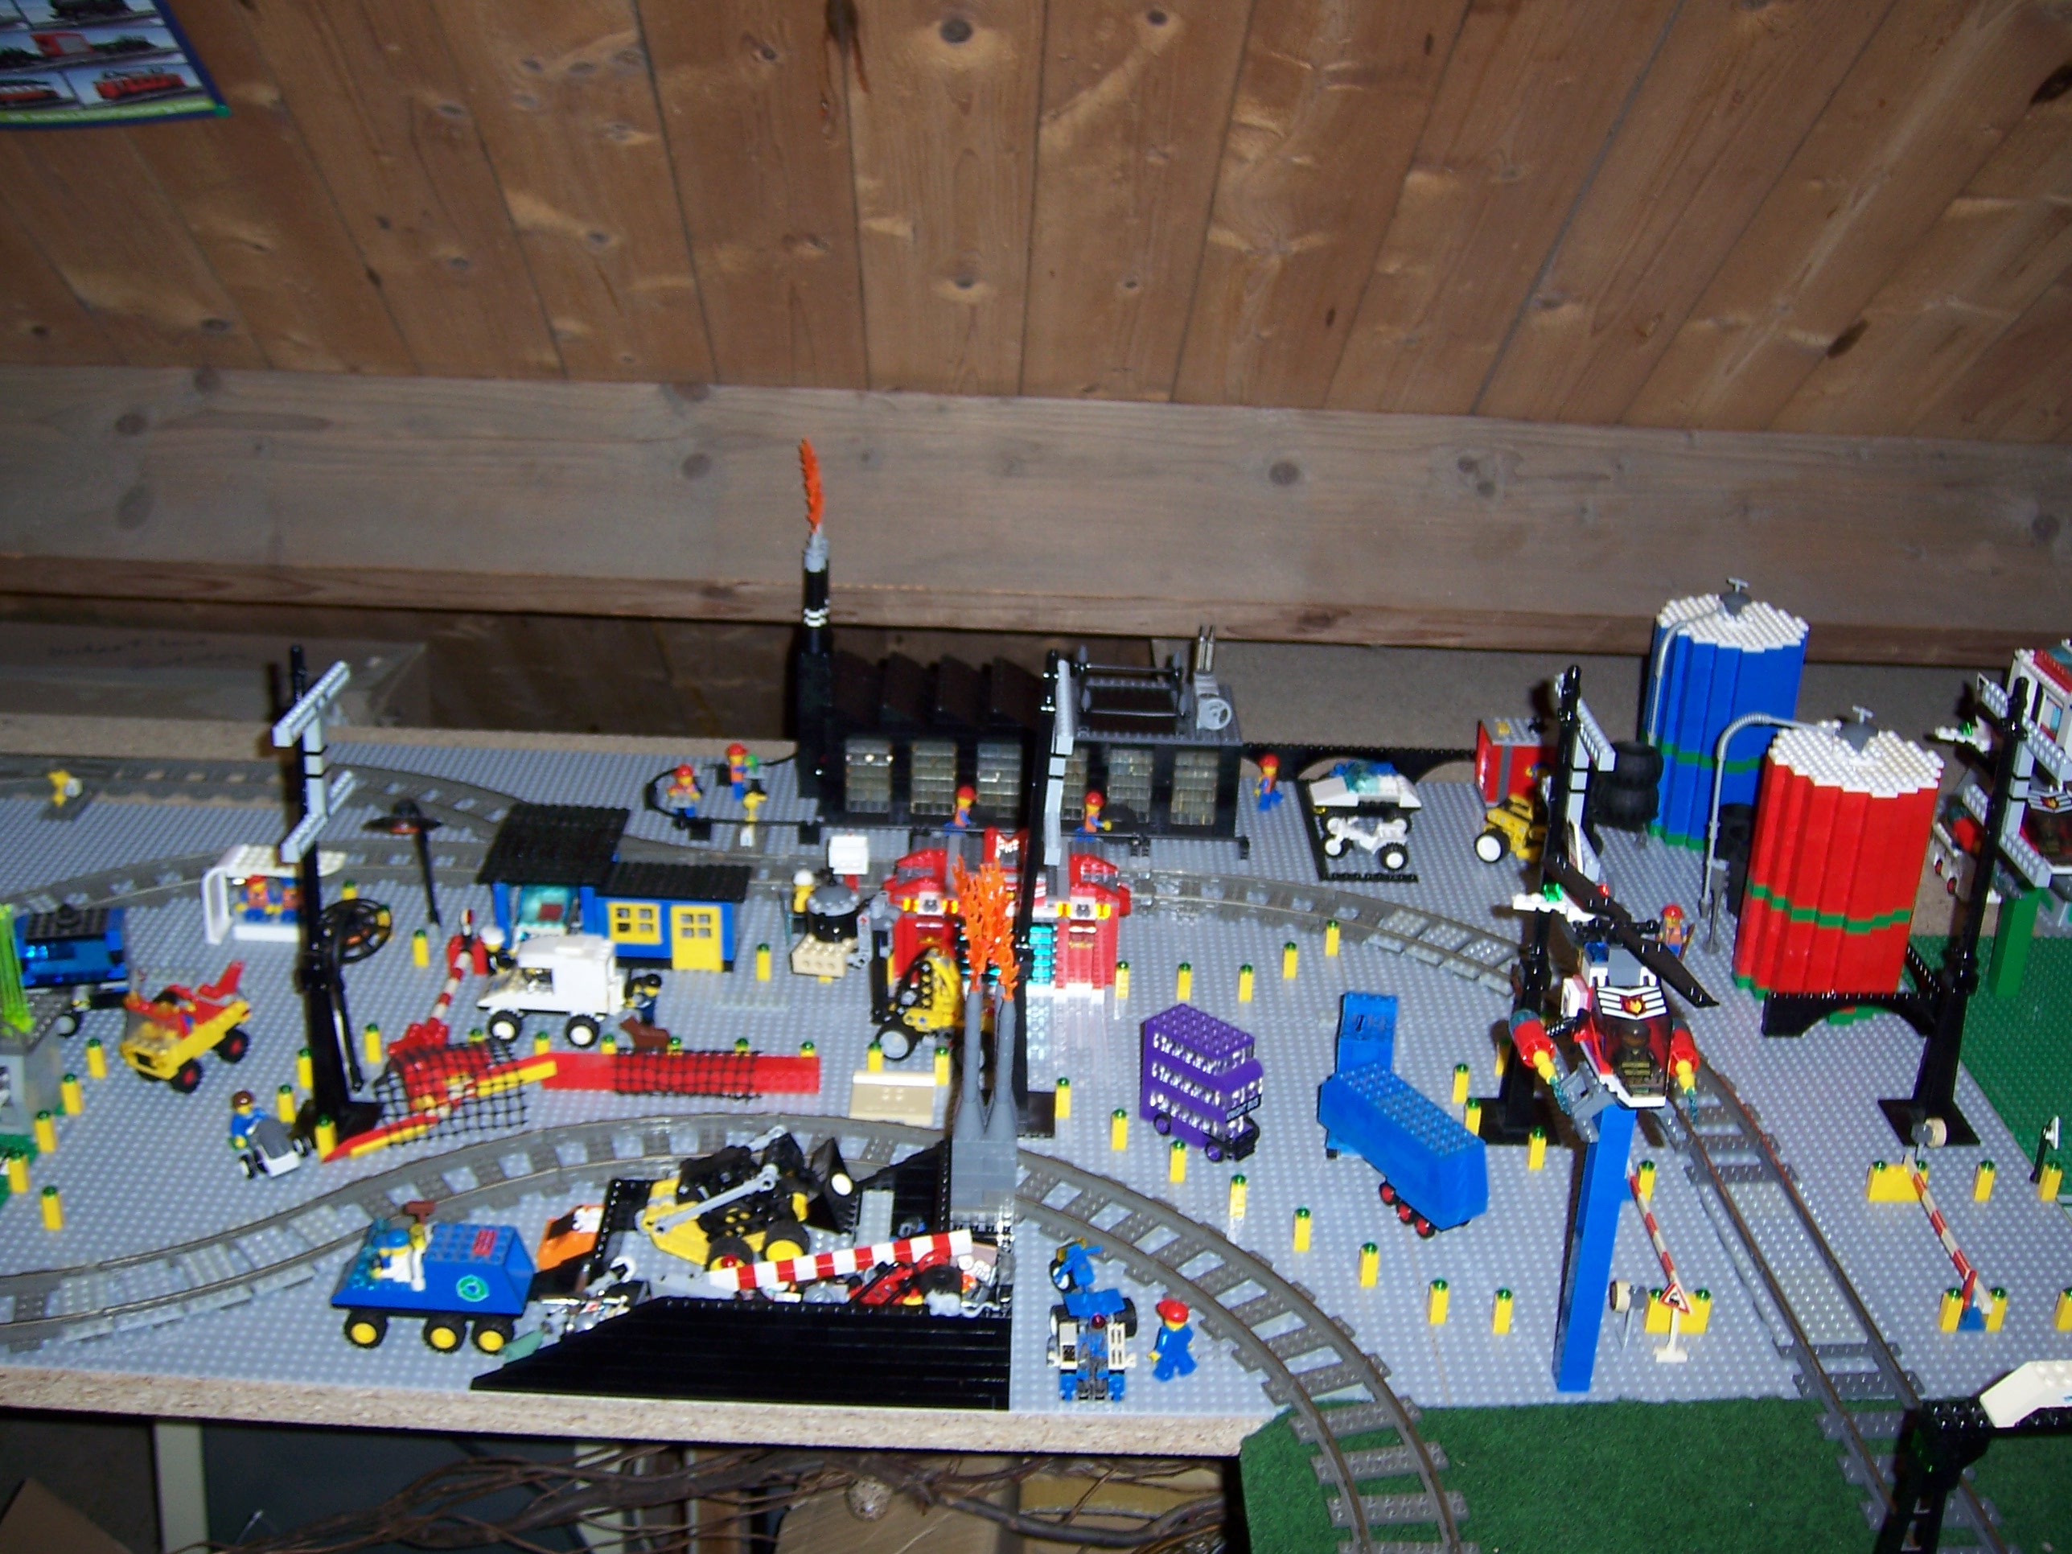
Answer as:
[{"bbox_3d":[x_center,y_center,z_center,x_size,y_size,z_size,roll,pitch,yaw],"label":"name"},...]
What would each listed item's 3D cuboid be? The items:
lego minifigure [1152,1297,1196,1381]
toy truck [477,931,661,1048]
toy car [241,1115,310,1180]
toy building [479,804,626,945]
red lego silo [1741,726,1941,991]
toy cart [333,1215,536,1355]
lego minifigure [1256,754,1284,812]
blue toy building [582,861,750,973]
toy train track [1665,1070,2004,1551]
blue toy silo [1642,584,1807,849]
[{"bbox_3d":[0.068,0.276,1.066,0.024,0.041,0.018,-18,31,-37],"label":"lego minifigure"},{"bbox_3d":[-0.299,0.129,1.343,0.093,0.053,0.057,3,25,3],"label":"toy truck"},{"bbox_3d":[-0.425,0.208,1.201,0.035,0.019,0.029,-20,32,-39],"label":"toy car"},{"bbox_3d":[-0.321,0.073,1.449,0.081,0.064,0.120,2,25,-1],"label":"toy building"},{"bbox_3d":[0.528,0.060,1.418,0.113,0.170,0.113,2,25,-1],"label":"red lego silo"},{"bbox_3d":[-0.302,0.250,1.082,0.097,0.050,0.055,2,25,1],"label":"toy cart"},{"bbox_3d":[0.182,0.005,1.665,0.020,0.042,0.021,1,25,-3],"label":"lego minifigure"},{"bbox_3d":[-0.237,0.093,1.422,0.095,0.056,0.052,2,25,-1],"label":"blue toy building"},{"bbox_3d":[0.411,0.262,1.159,0.064,0.009,0.416,2,25,-1],"label":"toy train track"},{"bbox_3d":[0.520,-0.056,1.642,0.113,0.194,0.113,2,25,-1],"label":"blue toy silo"}]

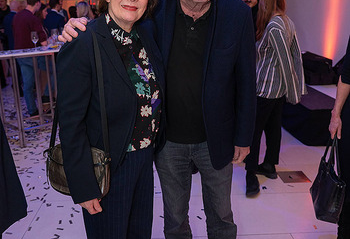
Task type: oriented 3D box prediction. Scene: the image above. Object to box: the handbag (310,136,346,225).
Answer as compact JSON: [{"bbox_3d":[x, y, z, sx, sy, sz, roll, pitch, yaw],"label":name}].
[{"bbox_3d":[0.926,0.344,2.200,0.140,0.500,0.280,4,16,15],"label":"handbag"}]

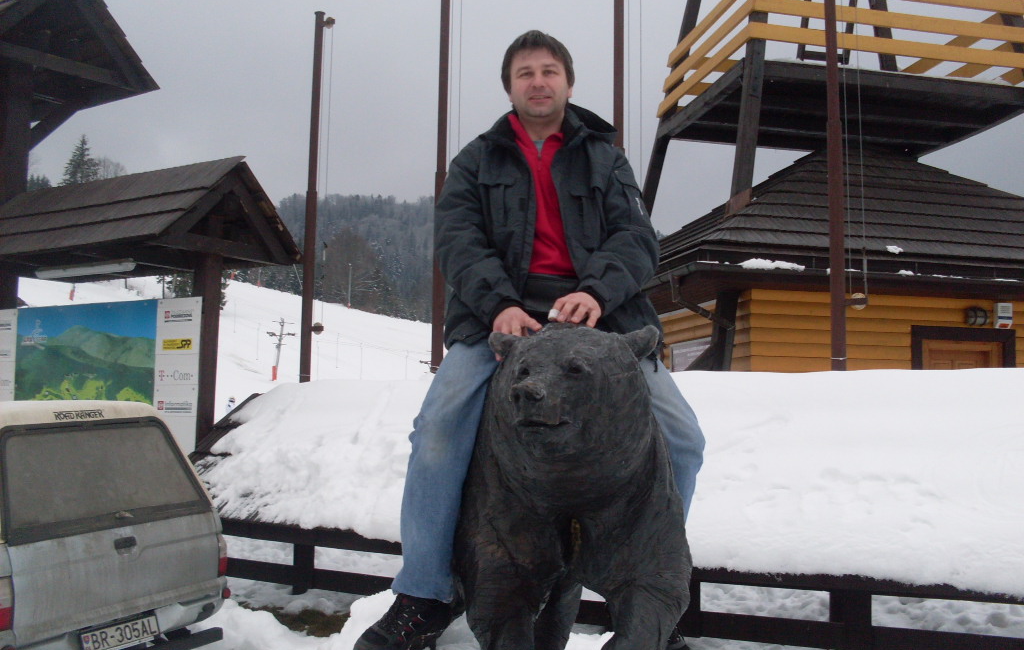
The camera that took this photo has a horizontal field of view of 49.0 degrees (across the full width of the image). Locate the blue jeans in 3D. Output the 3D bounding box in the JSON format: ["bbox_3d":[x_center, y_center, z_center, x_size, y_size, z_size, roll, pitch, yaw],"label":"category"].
[{"bbox_3d":[0.085,0.335,2.900,0.770,0.730,0.560,2,-8,-7],"label":"blue jeans"}]

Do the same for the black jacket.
[{"bbox_3d":[0.097,-0.260,2.970,0.590,0.670,0.460,1,-8,-5],"label":"black jacket"}]

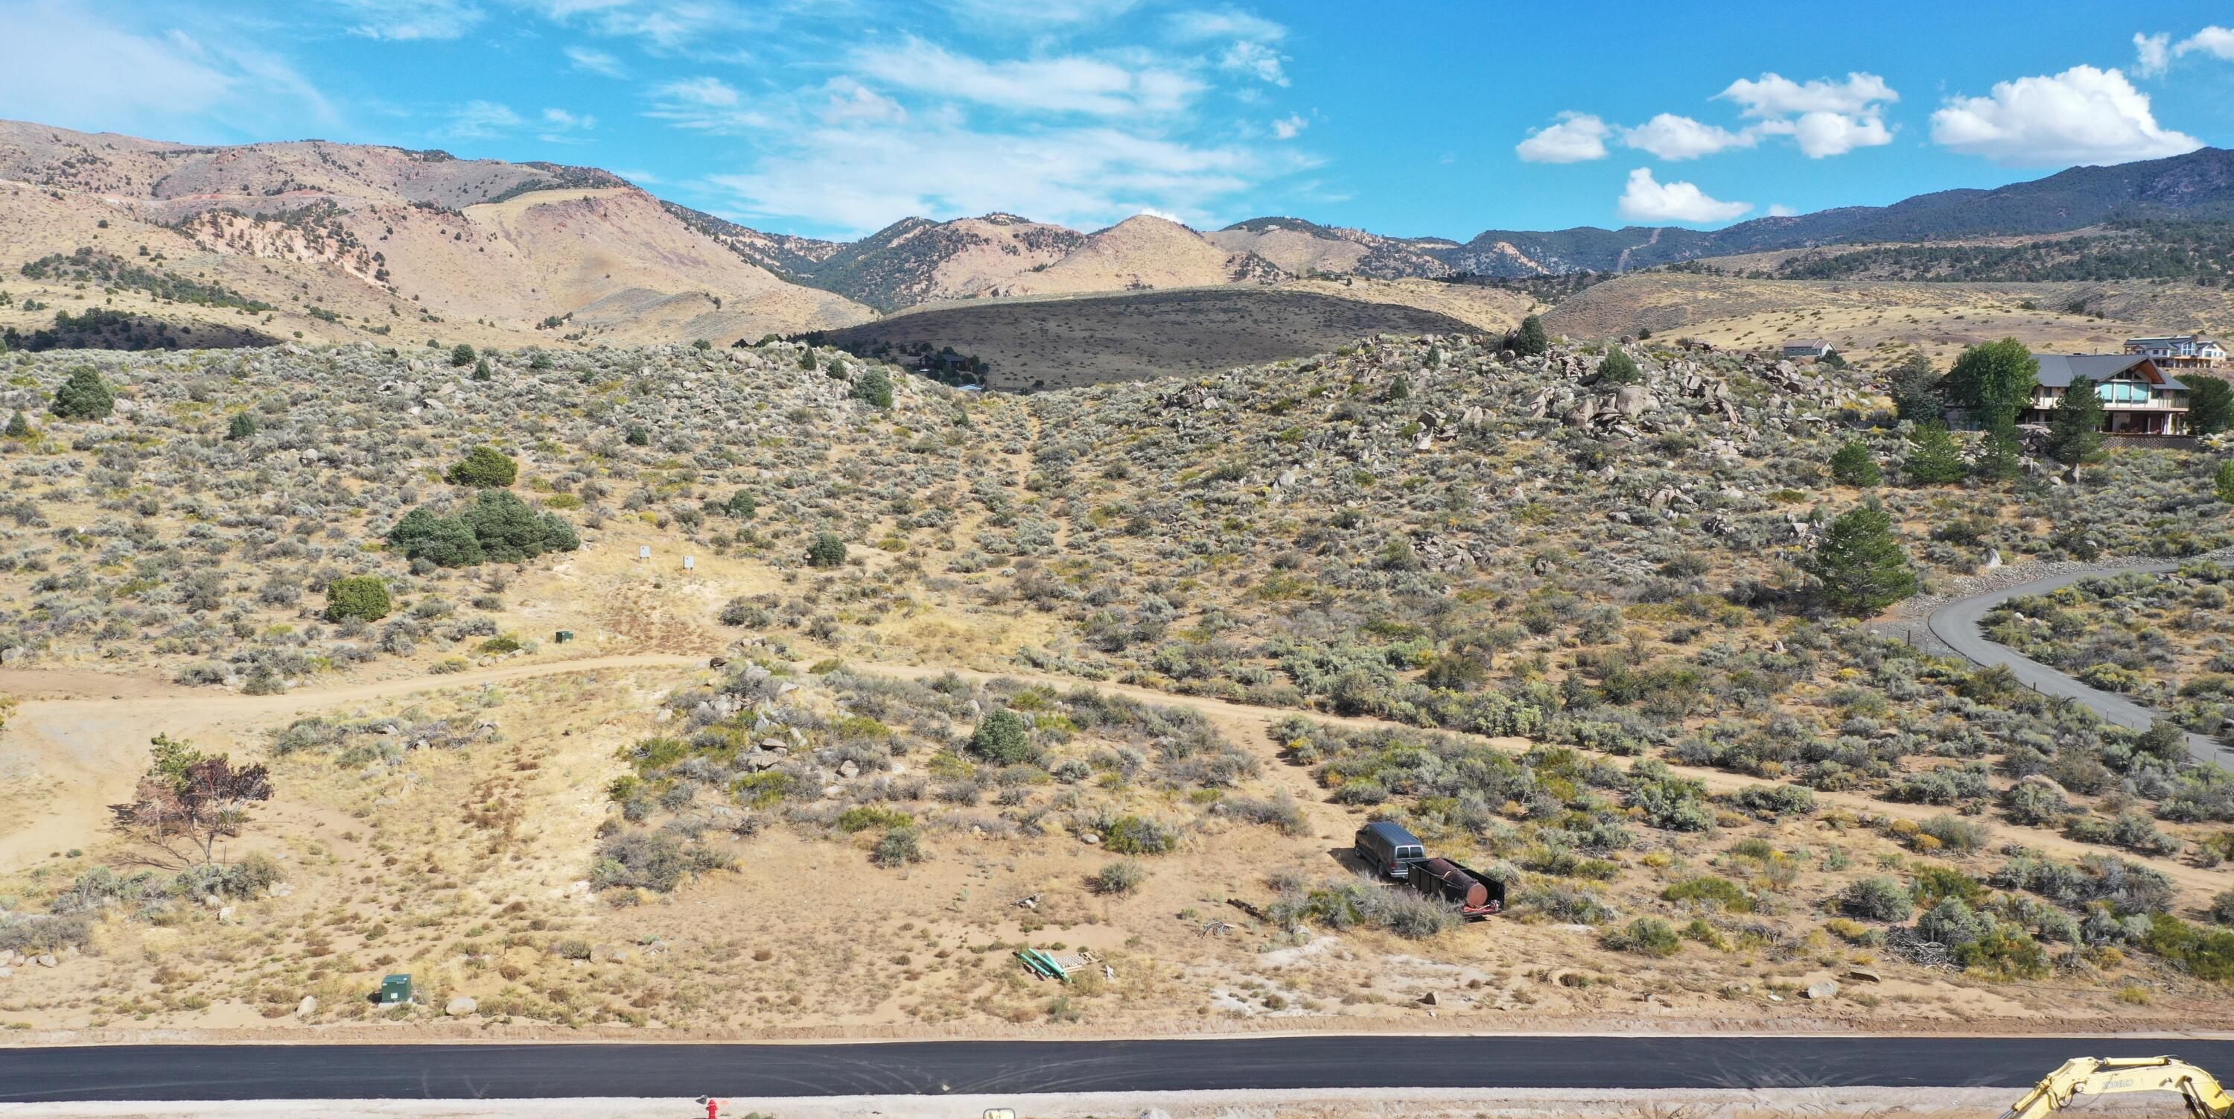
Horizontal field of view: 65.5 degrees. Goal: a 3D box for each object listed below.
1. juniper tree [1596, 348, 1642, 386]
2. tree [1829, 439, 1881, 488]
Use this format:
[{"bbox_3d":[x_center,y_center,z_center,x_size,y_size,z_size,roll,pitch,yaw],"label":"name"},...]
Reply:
[{"bbox_3d":[62.092,-23.928,215.000,5.222,4.861,4.961,0,5,0],"label":"juniper tree"},{"bbox_3d":[77.243,-10.059,182.000,5.101,5.121,4.846,0,5,0],"label":"tree"}]

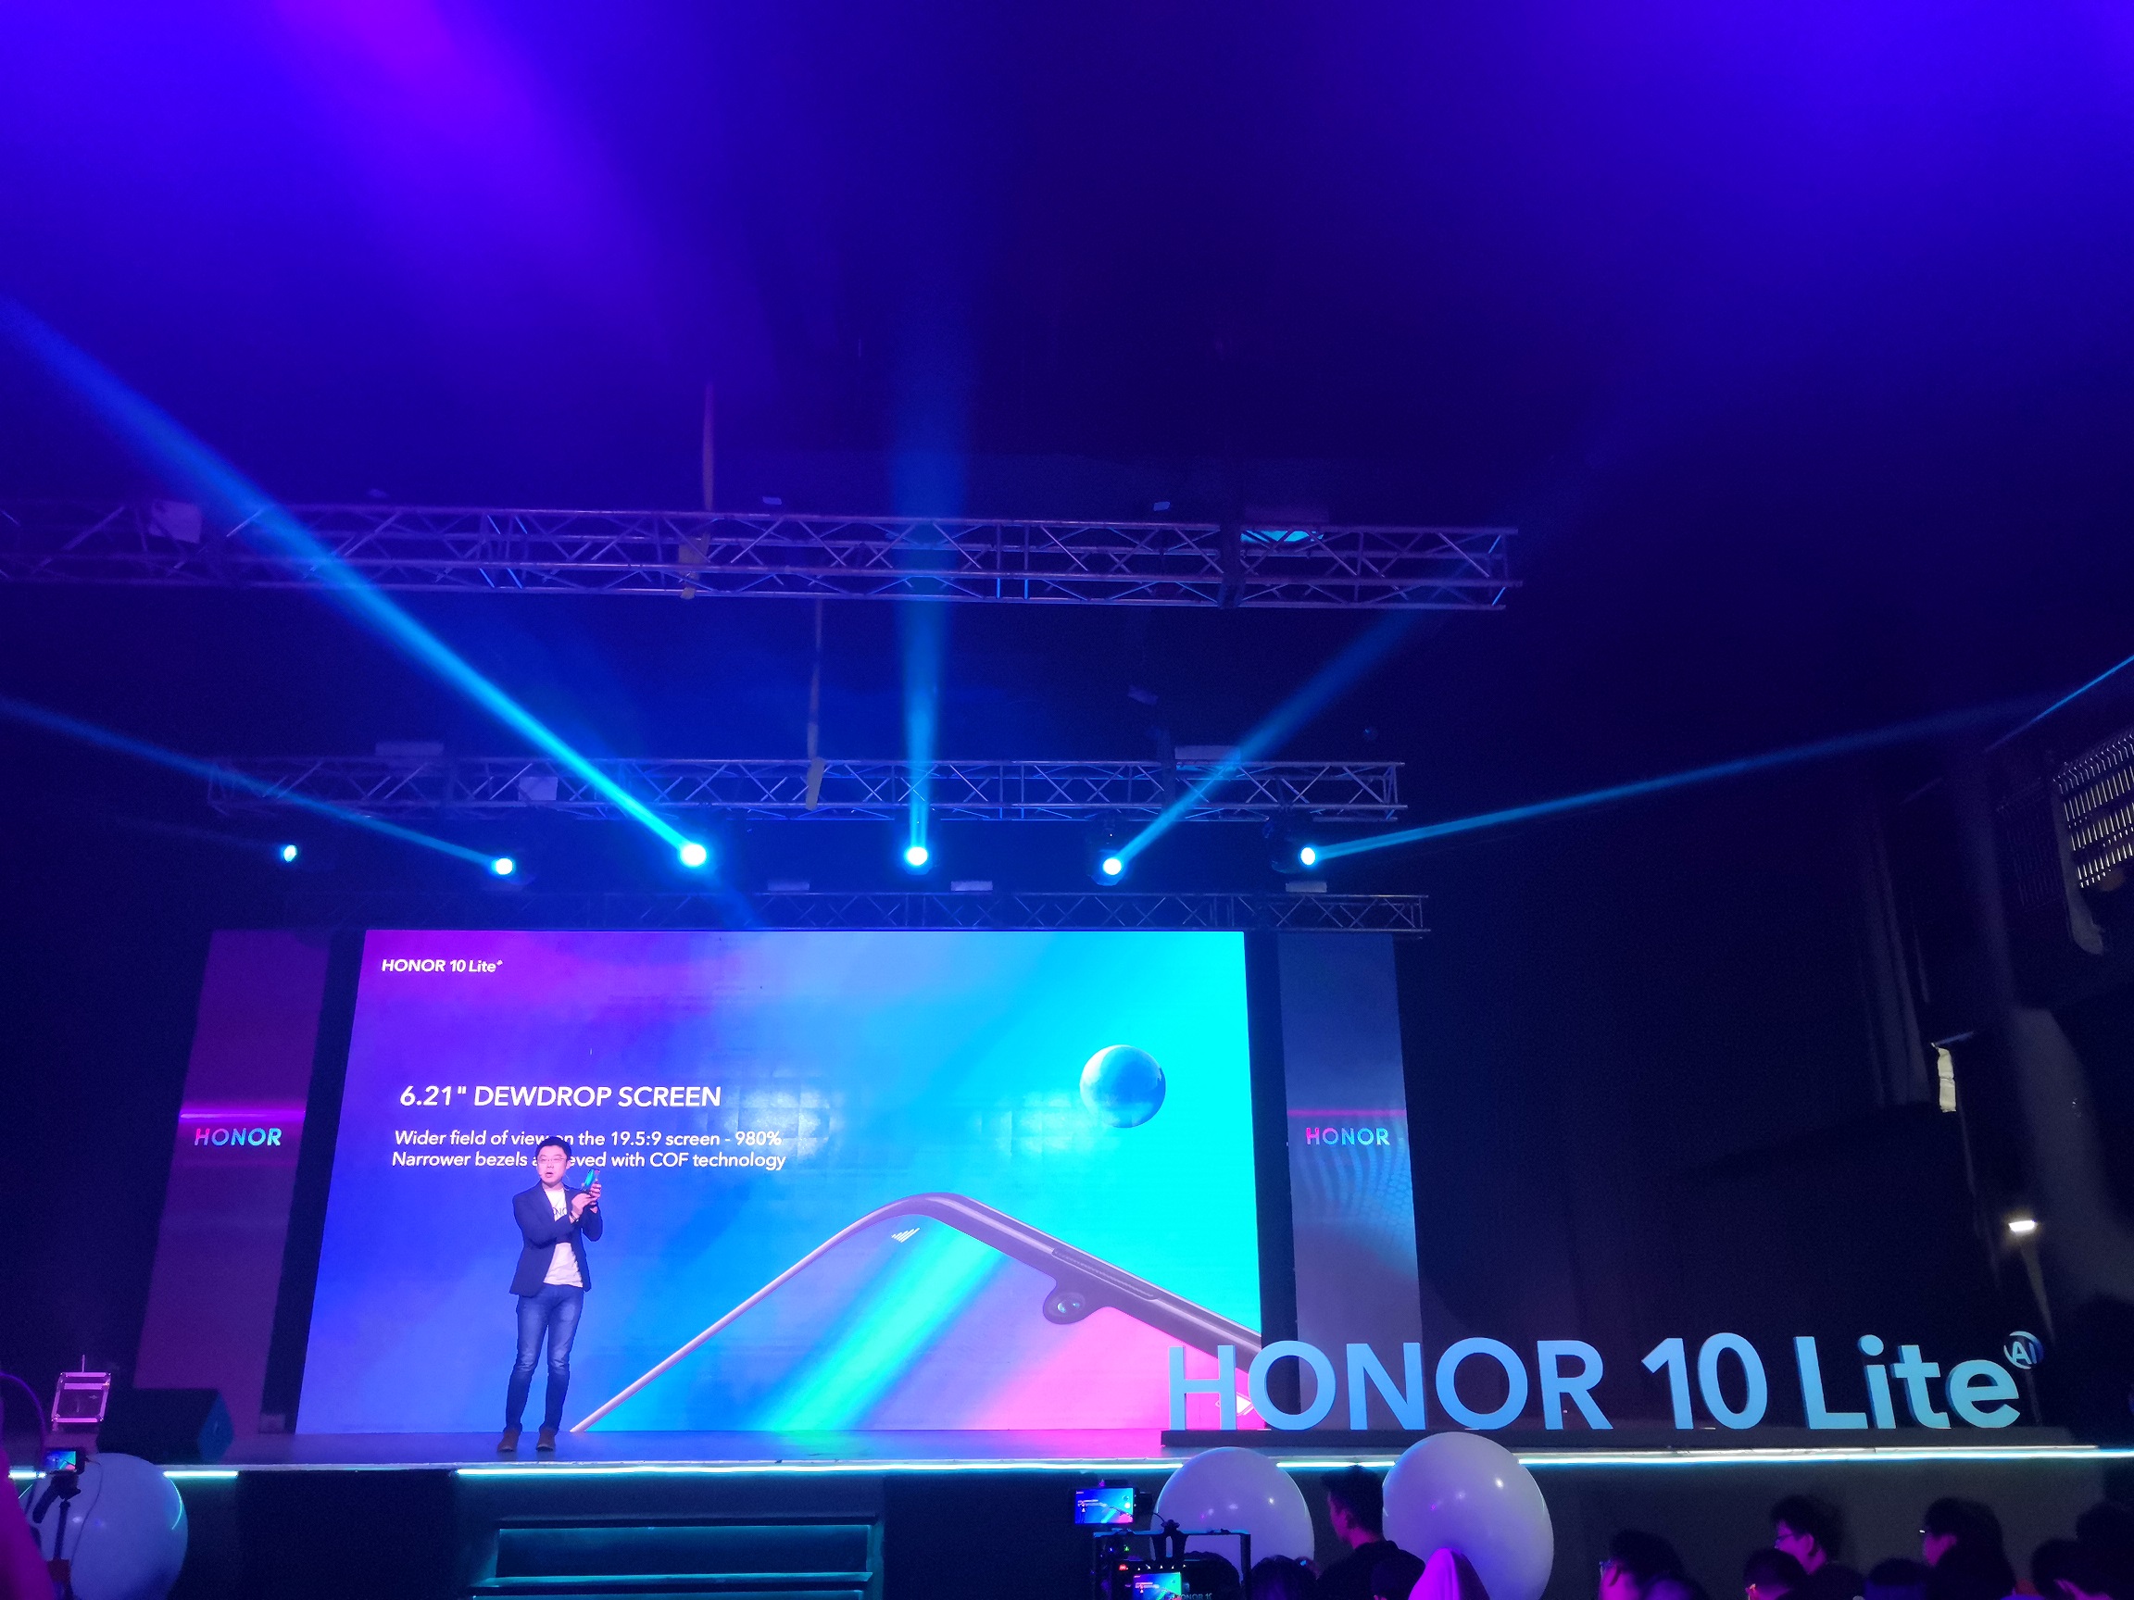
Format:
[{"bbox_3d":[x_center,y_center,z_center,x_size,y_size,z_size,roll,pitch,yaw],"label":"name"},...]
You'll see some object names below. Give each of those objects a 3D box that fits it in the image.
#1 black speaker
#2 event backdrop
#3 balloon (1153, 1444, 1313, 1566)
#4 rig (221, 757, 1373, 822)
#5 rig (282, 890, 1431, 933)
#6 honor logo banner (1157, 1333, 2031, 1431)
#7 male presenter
[{"bbox_3d":[-4.355,3.017,8.060,0.510,0.350,0.370,0,-19,0],"label":"black speaker"},{"bbox_3d":[-1.995,2.671,12.021,6.600,3.520,0.200,0,-19,-1],"label":"event backdrop"},{"bbox_3d":[0.718,3.194,7.152,0.690,0.760,0.690,0,-19,0],"label":"balloon"},{"bbox_3d":[-1.990,-0.064,12.939,9.150,0.400,0.400,0,-19,-1],"label":"rig"},{"bbox_3d":[-2.028,1.152,16.405,11.100,0.400,0.400,0,-19,-1],"label":"rig"},{"bbox_3d":[2.695,3.091,8.876,4.350,0.490,0.140,-4,-19,11],"label":"honor logo banner"},{"bbox_3d":[-2.995,2.835,9.674,0.560,1.730,0.440,7,-20,-21],"label":"male presenter"}]

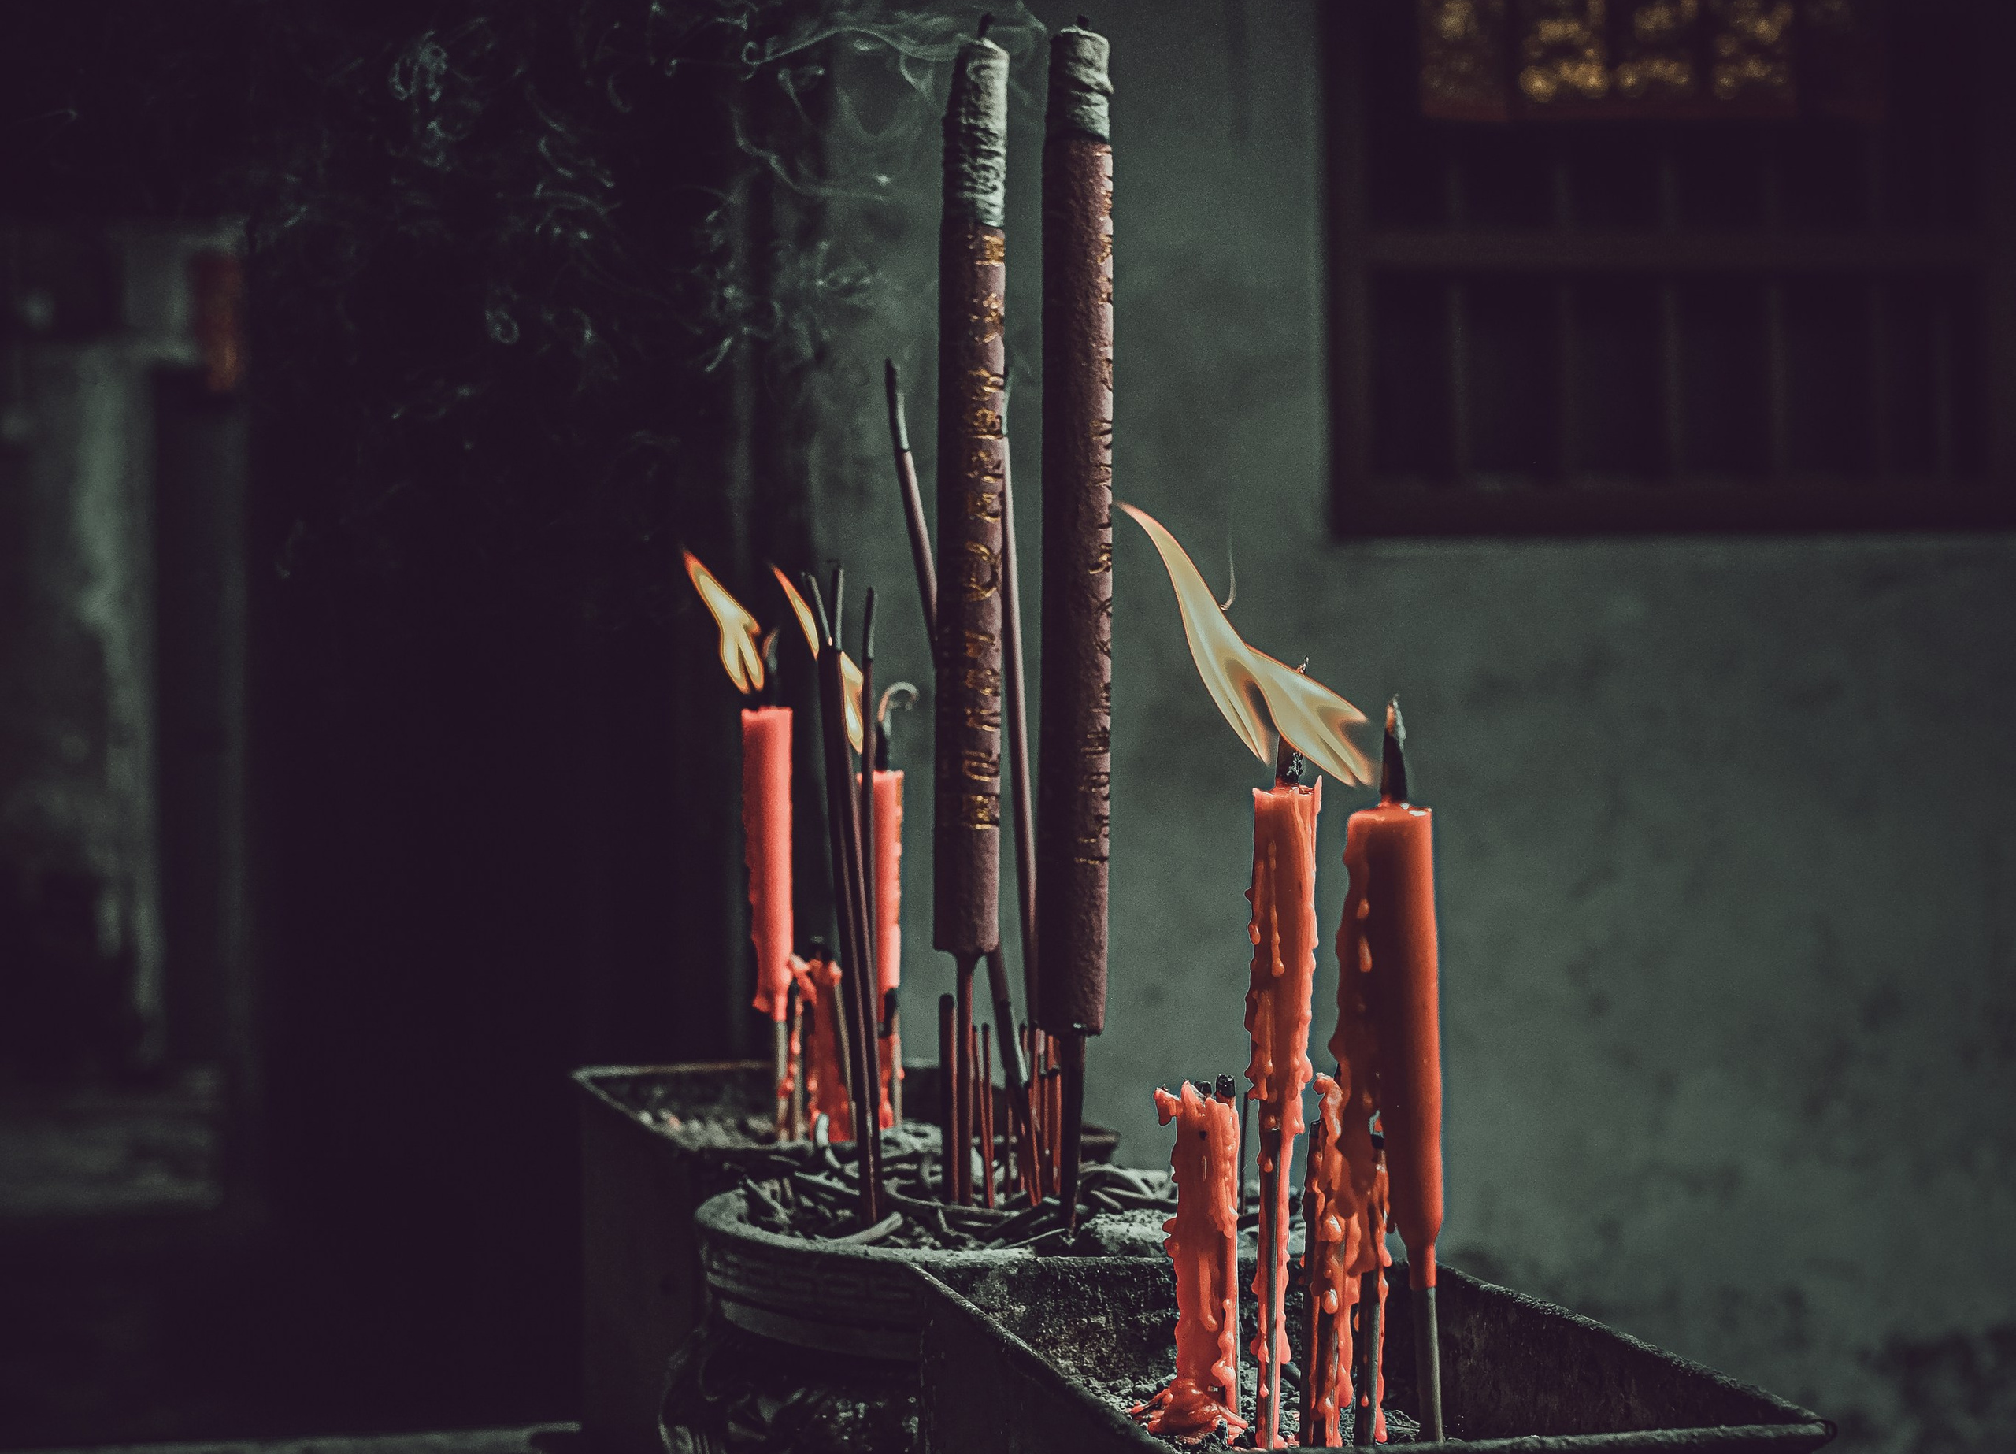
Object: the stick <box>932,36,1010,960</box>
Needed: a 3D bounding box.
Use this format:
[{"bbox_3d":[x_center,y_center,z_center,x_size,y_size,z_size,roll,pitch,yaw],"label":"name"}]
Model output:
[{"bbox_3d":[-0.012,-0.083,1.620,0.024,0.335,0.024,1,3,0],"label":"stick"}]

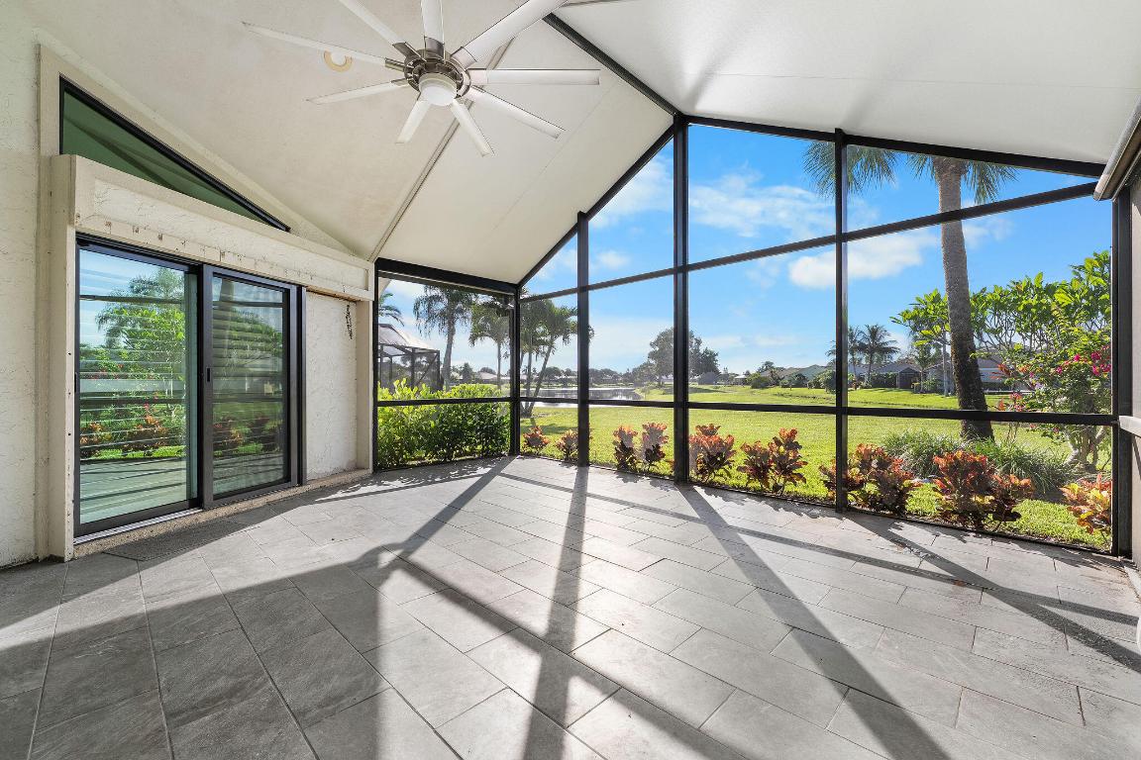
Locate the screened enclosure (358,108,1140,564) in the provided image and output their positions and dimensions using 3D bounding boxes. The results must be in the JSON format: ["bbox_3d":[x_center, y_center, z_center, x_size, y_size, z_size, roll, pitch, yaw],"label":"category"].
[{"bbox_3d":[0.625,-0.909,4.145,6.052,4.126,2.267,0,0,44],"label":"screened enclosure"}]

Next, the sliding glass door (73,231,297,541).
[{"bbox_3d":[-3.203,0.059,3.903,0.130,2.139,1.838,0,0,17],"label":"sliding glass door"}]

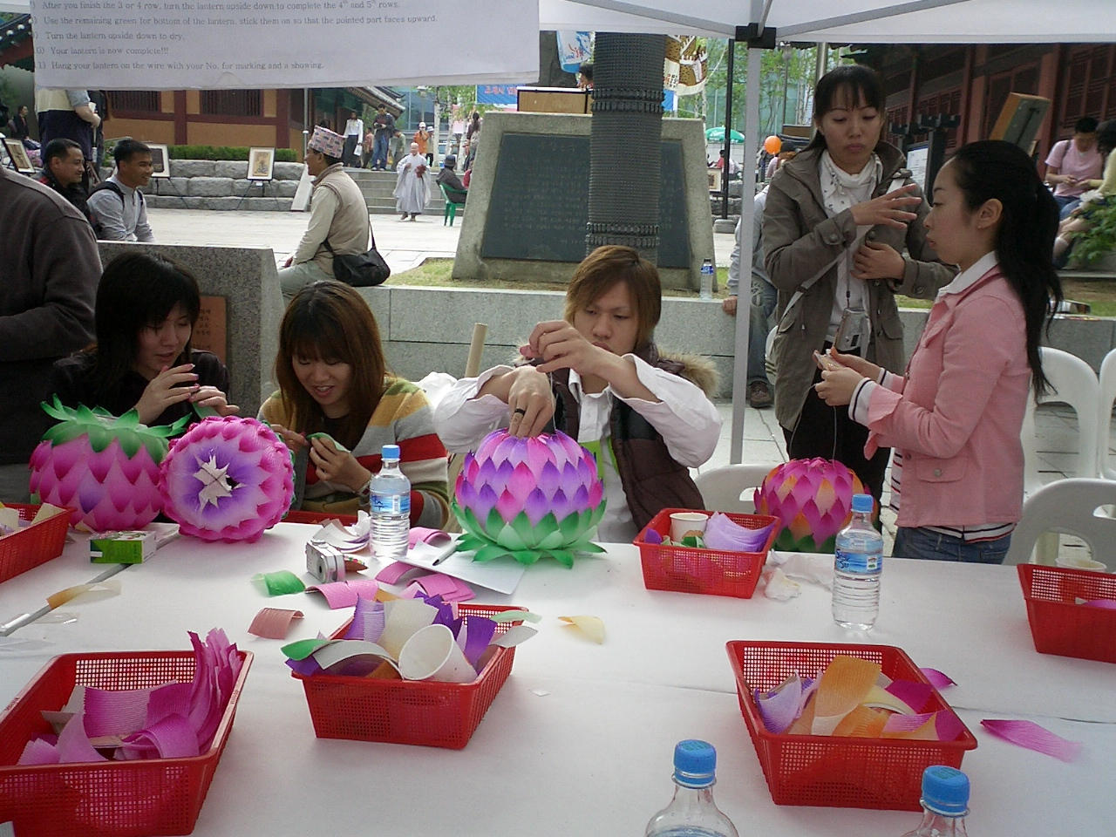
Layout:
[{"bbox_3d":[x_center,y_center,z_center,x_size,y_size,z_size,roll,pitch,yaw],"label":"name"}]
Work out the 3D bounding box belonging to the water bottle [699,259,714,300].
[{"bbox_3d":[0.760,-0.711,6.100,0.066,0.210,0.066,2,8,0],"label":"water bottle"}]

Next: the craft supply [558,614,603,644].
[{"bbox_3d":[0.034,0.292,1.673,0.066,0.021,0.070,1,8,0],"label":"craft supply"}]

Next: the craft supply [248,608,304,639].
[{"bbox_3d":[-0.390,0.276,1.655,0.065,0.023,0.094,2,8,3],"label":"craft supply"}]

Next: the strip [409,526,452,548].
[{"bbox_3d":[-0.231,0.212,2.133,0.058,0.032,0.085,7,10,36],"label":"strip"}]

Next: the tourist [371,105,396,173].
[{"bbox_3d":[-4.418,-7.071,30.000,0.560,1.720,0.420,3,9,11],"label":"tourist"}]

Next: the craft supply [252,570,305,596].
[{"bbox_3d":[-0.432,0.250,1.841,0.062,0.024,0.088,-3,9,-30],"label":"craft supply"}]

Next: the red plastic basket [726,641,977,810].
[{"bbox_3d":[0.310,0.338,1.326,0.218,0.084,0.304,2,7,2],"label":"red plastic basket"}]

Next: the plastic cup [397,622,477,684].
[{"bbox_3d":[-0.130,0.287,1.365,0.073,0.077,0.073,0,51,35],"label":"plastic cup"}]

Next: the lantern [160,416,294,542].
[{"bbox_3d":[-0.586,0.107,2.116,0.232,0.232,0.205,2,0,-4],"label":"lantern"}]

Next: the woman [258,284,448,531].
[{"bbox_3d":[-0.435,0.300,2.580,0.460,1.170,0.720,2,9,3],"label":"woman"}]

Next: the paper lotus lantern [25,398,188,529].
[{"bbox_3d":[-0.835,0.081,2.219,0.275,0.232,0.275,2,8,0],"label":"paper lotus lantern"}]

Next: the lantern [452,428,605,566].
[{"bbox_3d":[-0.050,0.137,2.270,0.285,0.225,0.285,1,7,0],"label":"lantern"}]

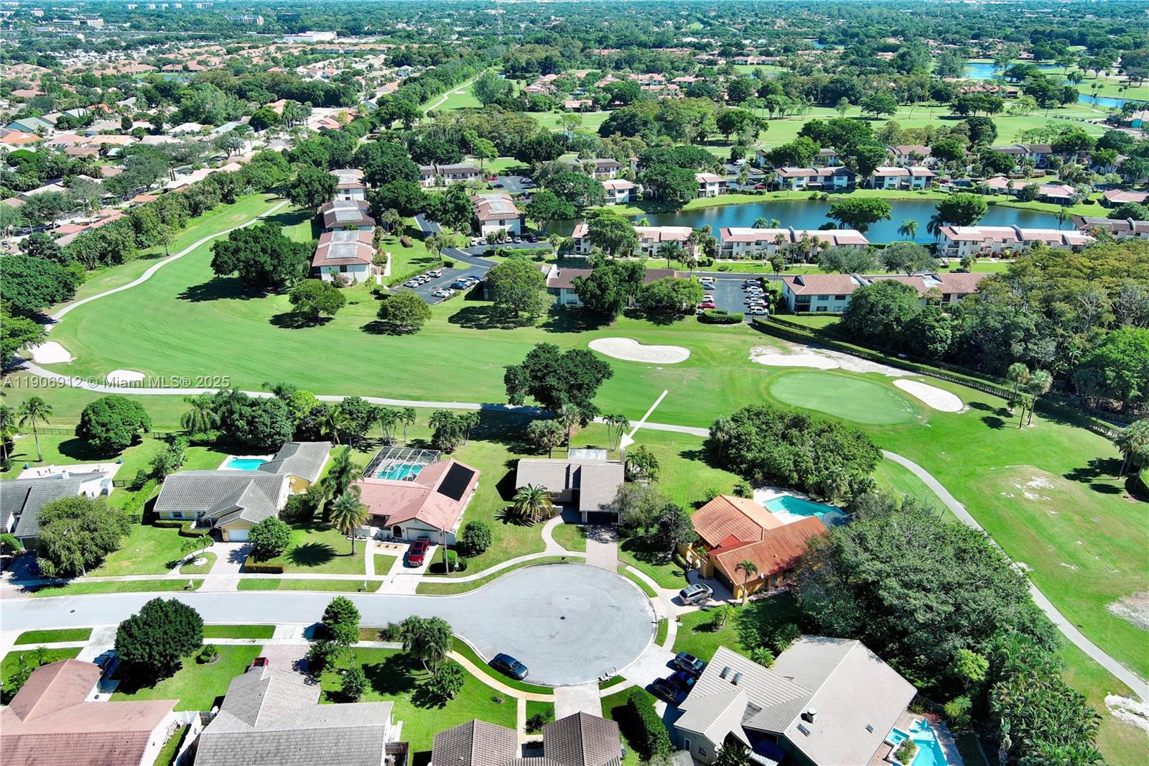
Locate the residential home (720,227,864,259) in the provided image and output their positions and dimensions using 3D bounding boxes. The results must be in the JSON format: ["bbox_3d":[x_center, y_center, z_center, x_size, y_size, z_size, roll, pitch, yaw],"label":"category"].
[{"bbox_3d":[69.988,-45.495,298.646,45.500,7.300,16.800,1,23,3],"label":"residential home"}]

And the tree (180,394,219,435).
[{"bbox_3d":[-68.200,6.191,169.276,7.000,8.700,7.000,0,25,0],"label":"tree"}]

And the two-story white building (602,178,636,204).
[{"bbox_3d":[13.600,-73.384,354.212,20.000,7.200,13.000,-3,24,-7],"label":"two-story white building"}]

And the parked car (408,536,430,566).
[{"bbox_3d":[-23.314,25.356,139.463,2.000,1.900,5.800,2,23,4],"label":"parked car"}]

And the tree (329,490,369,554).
[{"bbox_3d":[-33.492,21.030,138.389,5.700,10.700,5.700,0,23,0],"label":"tree"}]

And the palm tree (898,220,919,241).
[{"bbox_3d":[100.900,-45.302,280.649,6.100,7.900,6.000,0,25,0],"label":"palm tree"}]

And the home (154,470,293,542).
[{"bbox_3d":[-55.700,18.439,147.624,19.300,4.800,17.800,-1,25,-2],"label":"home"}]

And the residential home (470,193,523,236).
[{"bbox_3d":[-28.247,-61.822,336.916,15.000,7.300,37.500,-4,23,-9],"label":"residential home"}]

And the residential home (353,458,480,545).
[{"bbox_3d":[-26.459,18.253,148.259,19.200,4.600,18.500,4,25,9],"label":"residential home"}]

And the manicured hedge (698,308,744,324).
[{"bbox_3d":[36.900,-16.529,231.292,10.100,1.300,5.800,0,24,0],"label":"manicured hedge"}]

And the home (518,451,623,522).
[{"bbox_3d":[-0.600,16.344,151.171,17.800,5.600,16.600,0,25,1],"label":"home"}]

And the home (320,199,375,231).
[{"bbox_3d":[-76.200,-54.787,311.593,15.500,7.200,34.000,-6,24,-14],"label":"home"}]

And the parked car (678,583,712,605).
[{"bbox_3d":[17.079,29.524,130.010,4.800,1.650,1.850,-13,26,-27],"label":"parked car"}]

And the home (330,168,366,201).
[{"bbox_3d":[-83.606,-72.132,339.251,14.900,7.000,29.500,-5,26,-11],"label":"home"}]

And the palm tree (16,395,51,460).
[{"bbox_3d":[-95.979,8.362,165.787,6.200,12.500,6.200,0,23,0],"label":"palm tree"}]

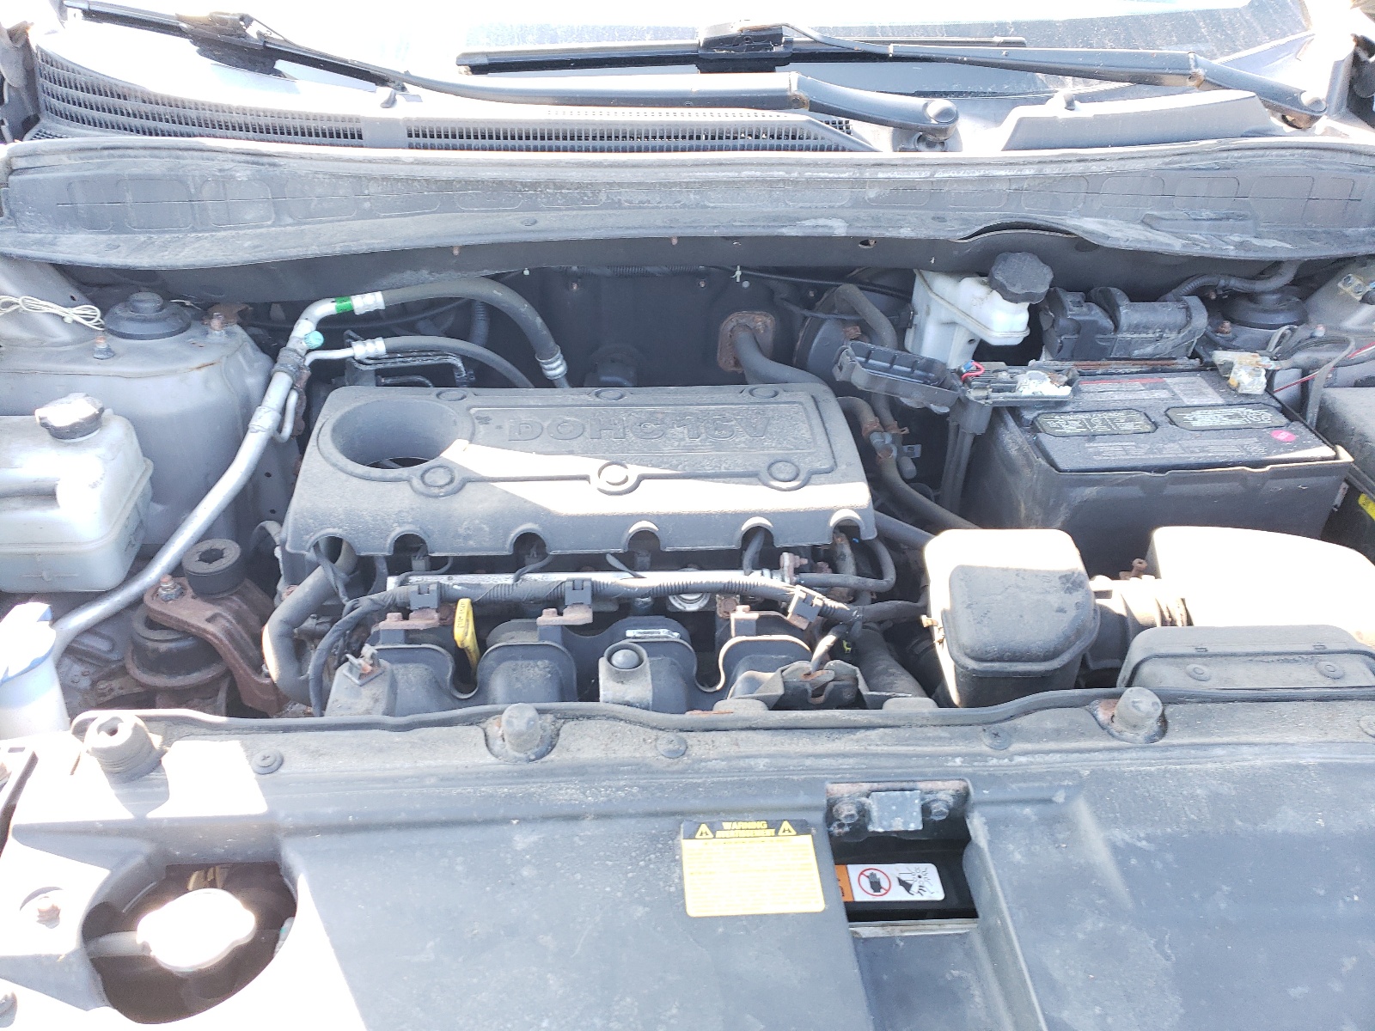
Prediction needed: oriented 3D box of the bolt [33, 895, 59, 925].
[{"bbox_3d":[-0.382,0.235,0.615,0.015,0.012,0.015,-1,34,-4],"label":"bolt"}]

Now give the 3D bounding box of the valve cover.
[{"bbox_3d":[-0.088,-0.047,0.930,0.487,0.072,0.204,-1,34,-4],"label":"valve cover"}]

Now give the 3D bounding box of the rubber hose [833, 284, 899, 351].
[{"bbox_3d":[0.181,-0.199,1.050,0.063,0.065,0.045,-1,34,-4],"label":"rubber hose"}]

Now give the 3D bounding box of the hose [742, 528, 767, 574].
[{"bbox_3d":[0.058,0.030,0.887,0.023,0.048,0.020,-1,34,-4],"label":"hose"}]

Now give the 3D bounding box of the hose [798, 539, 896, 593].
[{"bbox_3d":[0.137,0.044,0.888,0.085,0.040,0.045,-1,34,-4],"label":"hose"}]

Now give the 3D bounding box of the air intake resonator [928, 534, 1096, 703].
[{"bbox_3d":[0.260,0.110,0.857,0.128,0.145,0.150,1,35,1],"label":"air intake resonator"}]

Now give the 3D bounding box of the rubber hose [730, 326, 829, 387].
[{"bbox_3d":[0.093,-0.160,1.060,0.098,0.055,0.070,-1,34,-4],"label":"rubber hose"}]

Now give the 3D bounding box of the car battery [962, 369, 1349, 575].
[{"bbox_3d":[0.439,-0.007,1.035,0.270,0.222,0.176,-3,35,-6],"label":"car battery"}]

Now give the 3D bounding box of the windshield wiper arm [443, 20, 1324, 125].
[{"bbox_3d":[0.216,-0.477,1.111,0.925,0.090,0.100,-2,35,-5],"label":"windshield wiper arm"}]

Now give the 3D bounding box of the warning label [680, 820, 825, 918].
[{"bbox_3d":[0.039,0.215,0.635,0.081,0.003,0.068,-1,34,-3],"label":"warning label"}]

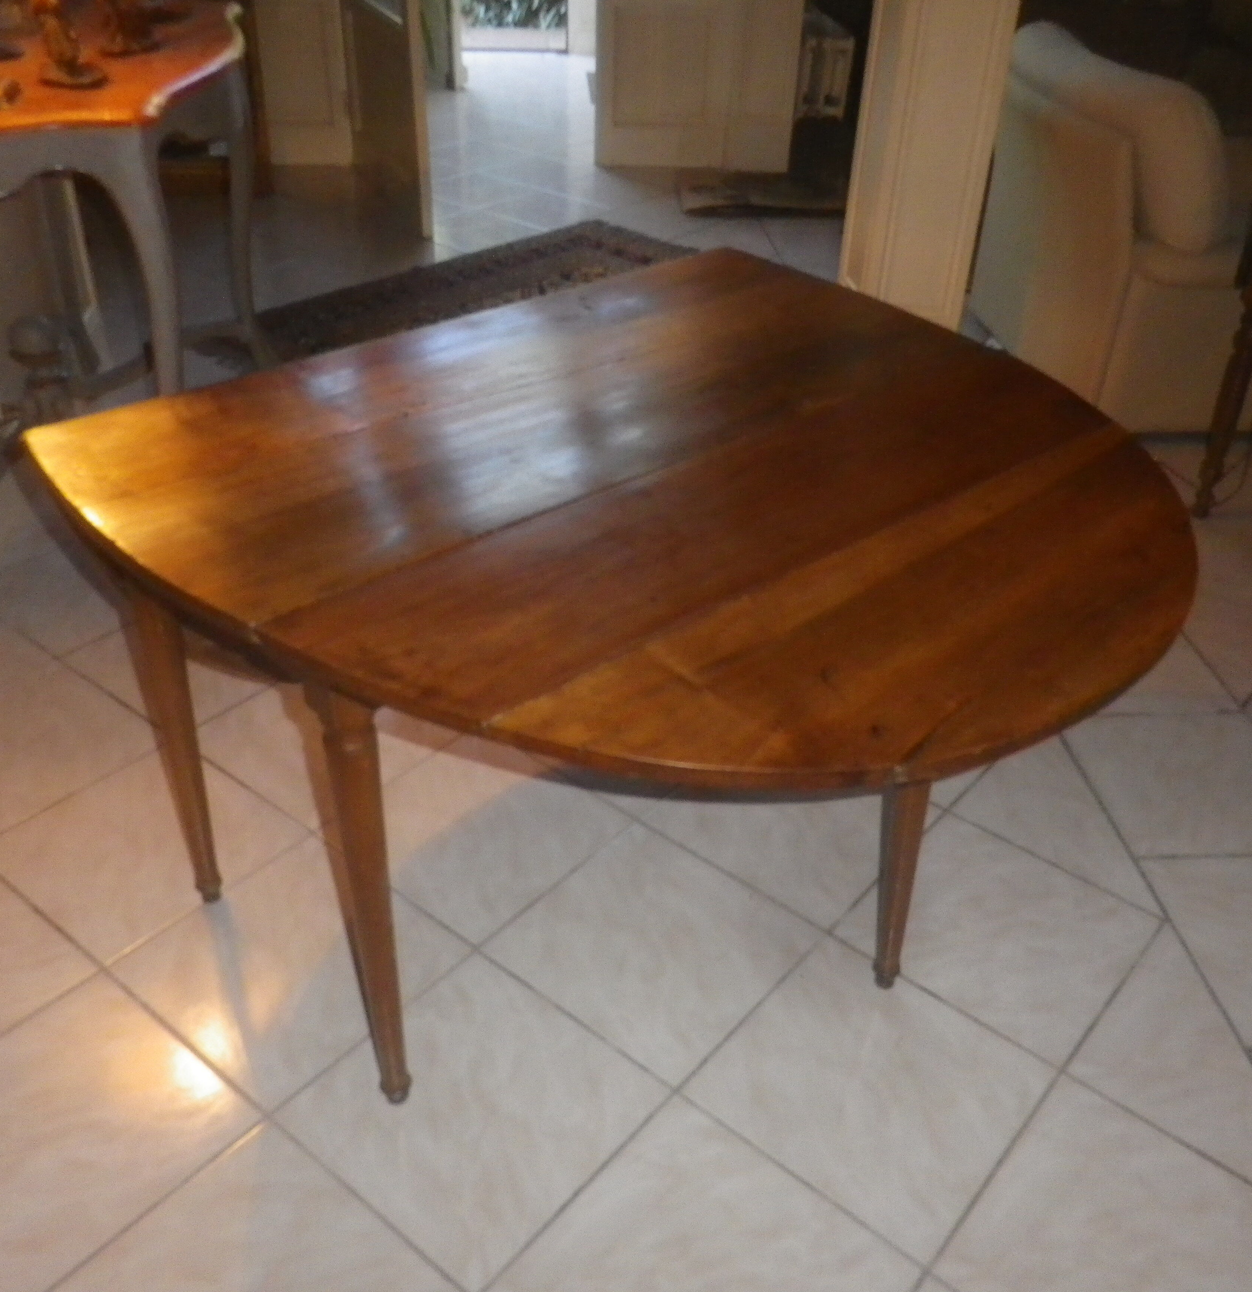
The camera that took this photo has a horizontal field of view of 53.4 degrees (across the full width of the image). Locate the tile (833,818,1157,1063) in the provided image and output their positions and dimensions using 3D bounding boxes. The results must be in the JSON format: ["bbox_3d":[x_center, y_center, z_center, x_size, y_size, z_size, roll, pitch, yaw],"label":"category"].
[{"bbox_3d":[0.524,0.398,1.750,0.334,0.010,0.334,26,41,31],"label":"tile"}]

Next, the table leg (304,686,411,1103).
[{"bbox_3d":[-0.309,0.327,1.526,0.062,0.700,0.062,-27,43,-36],"label":"table leg"}]

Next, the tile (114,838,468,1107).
[{"bbox_3d":[-0.511,0.485,1.918,0.390,0.010,0.390,26,40,31],"label":"tile"}]

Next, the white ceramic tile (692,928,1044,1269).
[{"bbox_3d":[0.302,0.536,1.530,0.334,0.010,0.334,26,41,31],"label":"white ceramic tile"}]

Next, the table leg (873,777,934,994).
[{"bbox_3d":[0.397,0.229,1.718,0.060,0.700,0.060,-29,43,-35],"label":"table leg"}]

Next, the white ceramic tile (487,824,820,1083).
[{"bbox_3d":[0.045,0.472,1.971,0.390,0.010,0.390,26,40,31],"label":"white ceramic tile"}]

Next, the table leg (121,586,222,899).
[{"bbox_3d":[-0.661,0.116,1.823,0.062,0.700,0.062,-27,43,-36],"label":"table leg"}]

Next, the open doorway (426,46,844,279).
[{"bbox_3d":[0.061,-2.169,3.664,1.408,2.072,0.252,-1,34,-6],"label":"open doorway"}]

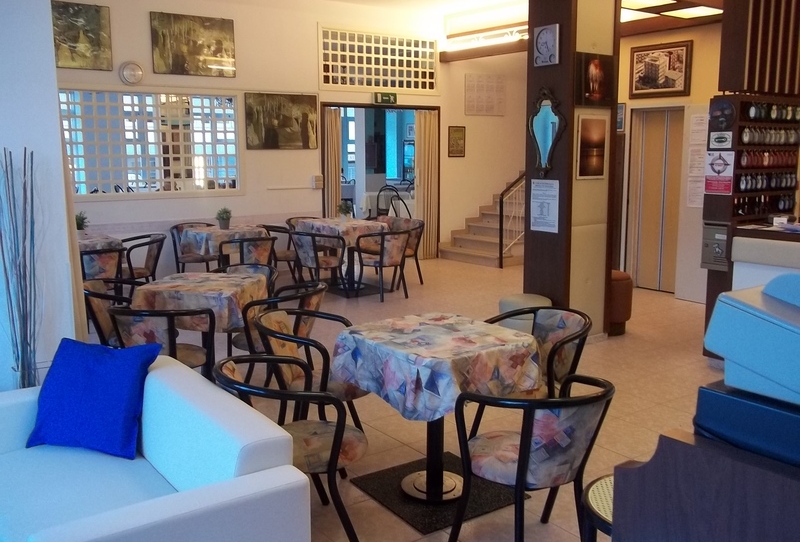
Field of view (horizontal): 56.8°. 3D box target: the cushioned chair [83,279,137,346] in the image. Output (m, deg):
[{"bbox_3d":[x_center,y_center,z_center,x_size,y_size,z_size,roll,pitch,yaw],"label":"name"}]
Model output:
[{"bbox_3d":[-1.764,0.424,4.833,0.575,0.740,0.535,-1,9,-2],"label":"cushioned chair"}]

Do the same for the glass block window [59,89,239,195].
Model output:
[{"bbox_3d":[-2.828,-1.449,8.412,2.100,1.150,0.070,-7,11,-34],"label":"glass block window"}]

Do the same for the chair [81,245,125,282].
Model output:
[{"bbox_3d":[-2.663,0.148,6.579,0.540,0.733,0.520,-7,11,-37],"label":"chair"}]

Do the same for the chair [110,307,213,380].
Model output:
[{"bbox_3d":[-1.337,0.525,4.153,0.540,0.733,0.520,0,9,6],"label":"chair"}]

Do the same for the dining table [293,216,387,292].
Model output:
[{"bbox_3d":[-0.668,-0.180,8.503,0.710,0.730,1.080,-8,12,-40],"label":"dining table"}]

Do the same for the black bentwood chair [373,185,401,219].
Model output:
[{"bbox_3d":[-0.210,-1.073,13.499,0.420,0.900,0.480,-1,9,-1],"label":"black bentwood chair"}]

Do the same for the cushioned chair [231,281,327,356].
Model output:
[{"bbox_3d":[-0.726,0.464,4.675,0.570,0.750,0.560,2,9,12],"label":"cushioned chair"}]

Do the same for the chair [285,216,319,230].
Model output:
[{"bbox_3d":[-1.169,-0.279,9.244,0.560,0.750,0.570,-3,10,-17],"label":"chair"}]

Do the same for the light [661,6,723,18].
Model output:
[{"bbox_3d":[2.755,-2.446,6.912,0.440,0.060,0.440,-7,11,-34],"label":"light"}]

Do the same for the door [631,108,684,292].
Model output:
[{"bbox_3d":[2.826,-0.784,8.236,0.060,2.000,0.690,-7,11,-34],"label":"door"}]

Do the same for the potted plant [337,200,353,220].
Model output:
[{"bbox_3d":[-0.672,-0.744,8.950,0.175,0.245,0.175,-1,9,0],"label":"potted plant"}]

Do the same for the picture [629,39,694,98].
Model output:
[{"bbox_3d":[2.771,-2.130,7.882,0.040,0.560,0.745,-7,12,-37],"label":"picture"}]

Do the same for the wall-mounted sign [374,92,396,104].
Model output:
[{"bbox_3d":[-0.202,-2.341,10.053,0.345,0.145,0.070,-7,11,-34],"label":"wall-mounted sign"}]

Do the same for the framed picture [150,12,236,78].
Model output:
[{"bbox_3d":[-2.314,-2.536,8.341,0.970,0.655,0.030,-7,12,-37],"label":"framed picture"}]

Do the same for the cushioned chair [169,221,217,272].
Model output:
[{"bbox_3d":[-2.330,-0.146,8.427,0.560,0.750,0.570,-3,10,-21],"label":"cushioned chair"}]

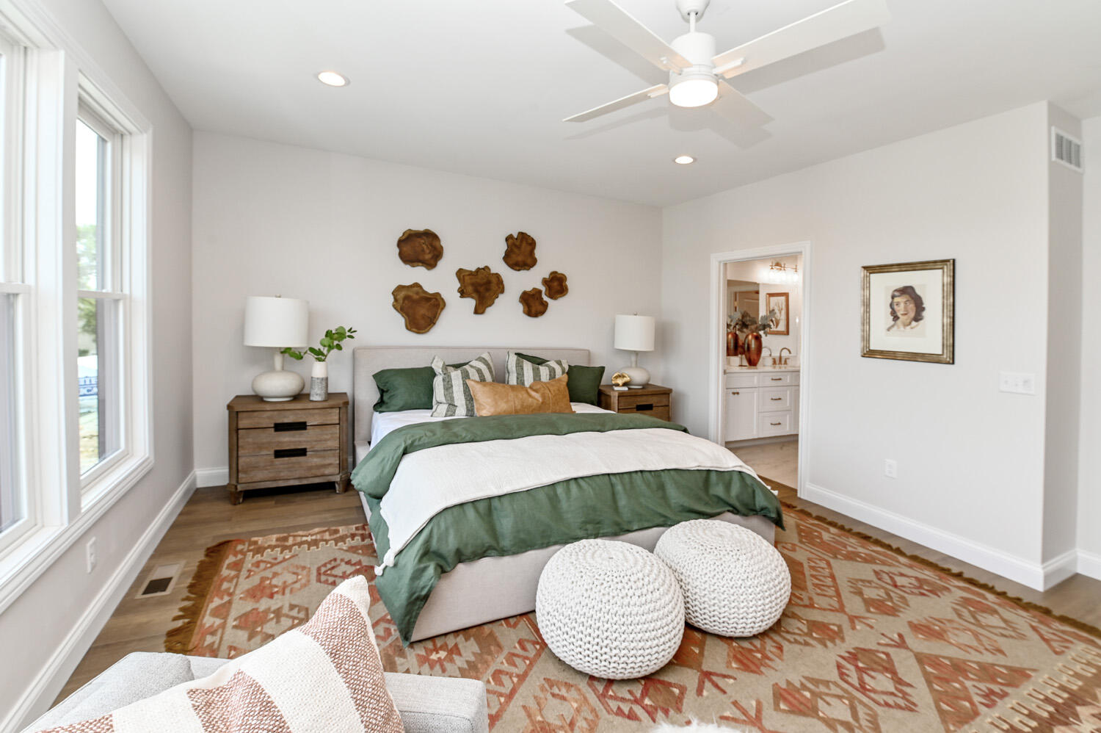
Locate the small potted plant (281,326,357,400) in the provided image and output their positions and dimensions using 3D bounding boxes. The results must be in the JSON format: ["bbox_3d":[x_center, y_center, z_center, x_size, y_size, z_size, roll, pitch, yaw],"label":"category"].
[{"bbox_3d":[-1.787,-0.023,3.548,0.510,0.568,0.314,-1,3,-25],"label":"small potted plant"}]

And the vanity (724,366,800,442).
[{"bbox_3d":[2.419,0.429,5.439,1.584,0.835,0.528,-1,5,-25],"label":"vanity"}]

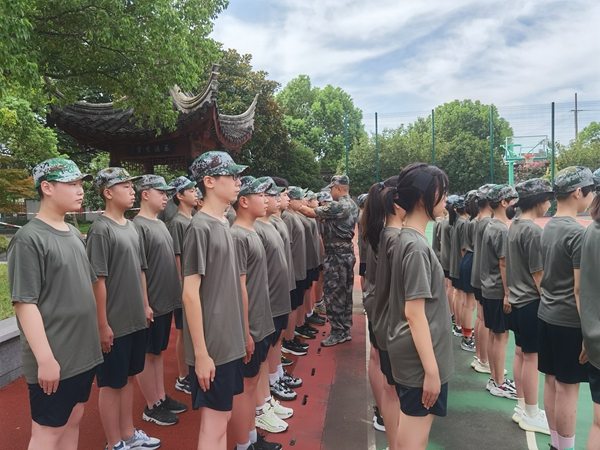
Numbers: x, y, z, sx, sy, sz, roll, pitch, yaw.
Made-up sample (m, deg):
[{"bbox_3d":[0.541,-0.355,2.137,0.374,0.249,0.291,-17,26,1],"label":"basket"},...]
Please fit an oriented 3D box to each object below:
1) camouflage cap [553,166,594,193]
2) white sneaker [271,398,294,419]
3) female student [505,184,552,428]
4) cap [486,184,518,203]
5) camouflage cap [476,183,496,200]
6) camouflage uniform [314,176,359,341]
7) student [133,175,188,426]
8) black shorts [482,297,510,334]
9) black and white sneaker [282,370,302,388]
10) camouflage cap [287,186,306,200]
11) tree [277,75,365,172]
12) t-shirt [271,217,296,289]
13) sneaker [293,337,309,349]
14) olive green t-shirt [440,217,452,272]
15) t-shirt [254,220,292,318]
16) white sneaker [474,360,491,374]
[{"bbox_3d":[1.516,-0.243,2.546,0.265,0.135,0.185,-7,3,8],"label":"camouflage cap"},{"bbox_3d":[-0.192,1.315,3.381,0.280,0.130,0.100,-1,3,6],"label":"white sneaker"},{"bbox_3d":[1.579,0.518,3.174,0.330,1.654,0.460,-1,3,7],"label":"female student"},{"bbox_3d":[1.580,-0.238,3.654,0.245,0.140,0.180,-1,3,7],"label":"cap"},{"bbox_3d":[1.641,-0.290,4.021,0.250,0.135,0.180,0,3,6],"label":"camouflage cap"},{"bbox_3d":[0.395,0.346,4.909,0.460,1.670,0.500,0,3,6],"label":"camouflage uniform"},{"bbox_3d":[-1.007,0.519,3.401,0.330,1.757,0.470,-1,3,14],"label":"student"},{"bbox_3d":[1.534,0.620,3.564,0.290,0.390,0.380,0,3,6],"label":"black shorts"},{"bbox_3d":[-0.129,1.292,3.929,0.280,0.120,0.105,-1,4,12],"label":"black and white sneaker"},{"bbox_3d":[-0.063,-0.311,4.743,0.265,0.135,0.185,-6,3,8],"label":"camouflage cap"},{"bbox_3d":[1.238,-5.966,34.814,7.300,10.200,7.300,-1,4,8],"label":"tree"},{"bbox_3d":[-0.142,0.239,3.792,0.270,0.660,0.450,-1,4,8],"label":"t-shirt"},{"bbox_3d":[-0.057,1.230,4.927,0.280,0.120,0.100,-1,3,6],"label":"sneaker"},{"bbox_3d":[1.798,0.242,5.458,0.260,0.640,0.430,-1,4,8],"label":"olive green t-shirt"},{"bbox_3d":[-0.208,0.284,3.269,0.270,0.650,0.460,-1,3,10],"label":"t-shirt"},{"bbox_3d":[1.642,1.213,4.040,0.275,0.115,0.100,0,4,18],"label":"white sneaker"}]

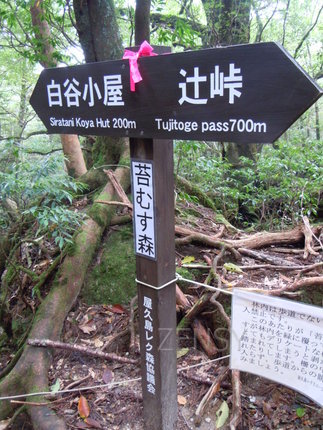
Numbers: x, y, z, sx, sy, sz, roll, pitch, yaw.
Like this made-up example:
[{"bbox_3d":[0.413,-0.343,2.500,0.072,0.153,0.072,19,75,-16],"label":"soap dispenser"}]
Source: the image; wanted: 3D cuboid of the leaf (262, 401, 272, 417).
[{"bbox_3d":[0.476,0.875,1.681,0.035,0.020,0.080,-11,31,-7],"label":"leaf"}]

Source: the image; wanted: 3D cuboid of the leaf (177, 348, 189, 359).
[{"bbox_3d":[0.106,0.735,1.973,0.103,0.018,0.036,-26,39,-33],"label":"leaf"}]

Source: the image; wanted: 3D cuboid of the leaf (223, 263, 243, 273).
[{"bbox_3d":[0.442,0.325,2.303,0.130,0.025,0.054,22,54,27],"label":"leaf"}]

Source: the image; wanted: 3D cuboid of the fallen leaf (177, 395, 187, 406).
[{"bbox_3d":[0.097,0.859,1.731,0.041,0.012,0.059,-19,33,-28],"label":"fallen leaf"}]

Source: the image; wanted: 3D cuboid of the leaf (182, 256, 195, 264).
[{"bbox_3d":[0.168,0.283,2.353,0.098,0.025,0.049,-21,49,-15],"label":"leaf"}]

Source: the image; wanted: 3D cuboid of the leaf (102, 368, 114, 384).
[{"bbox_3d":[-0.265,0.798,1.841,0.047,0.015,0.089,0,28,-3],"label":"leaf"}]

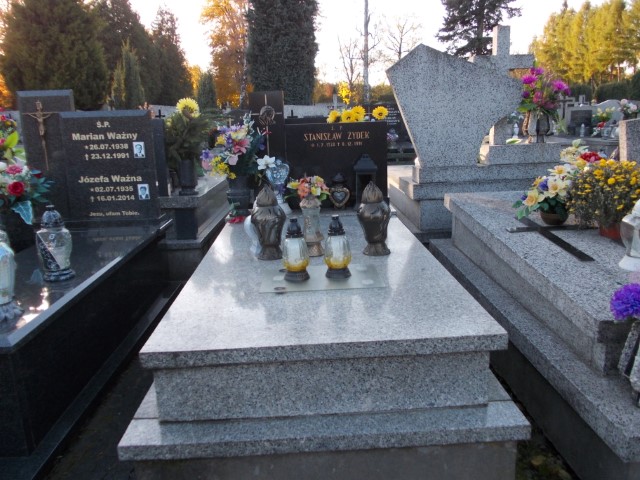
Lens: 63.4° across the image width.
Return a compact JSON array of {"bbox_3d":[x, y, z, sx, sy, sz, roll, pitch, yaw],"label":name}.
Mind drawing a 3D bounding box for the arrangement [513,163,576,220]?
[{"bbox_3d":[1.046,-0.216,2.428,0.277,0.284,0.270,-3,14,-1],"label":"arrangement"}]

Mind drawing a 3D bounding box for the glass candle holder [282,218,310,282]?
[{"bbox_3d":[-0.086,0.033,1.928,0.100,0.232,0.100,-3,14,-2],"label":"glass candle holder"}]

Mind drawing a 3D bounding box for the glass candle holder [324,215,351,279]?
[{"bbox_3d":[0.059,0.019,1.819,0.094,0.213,0.094,-3,14,-1],"label":"glass candle holder"}]

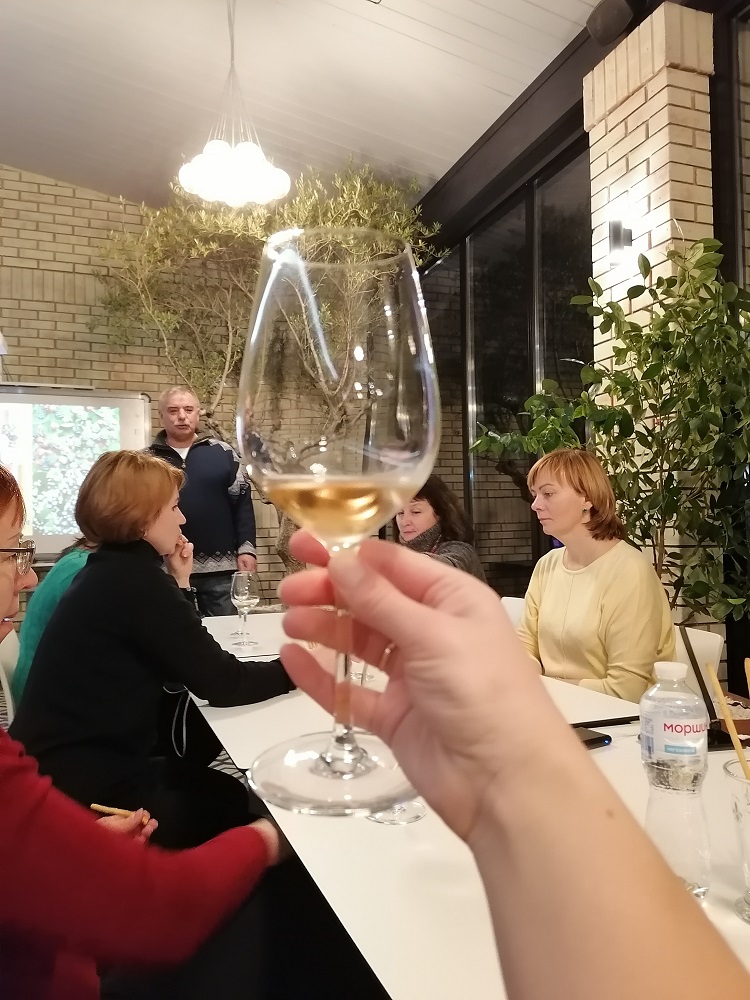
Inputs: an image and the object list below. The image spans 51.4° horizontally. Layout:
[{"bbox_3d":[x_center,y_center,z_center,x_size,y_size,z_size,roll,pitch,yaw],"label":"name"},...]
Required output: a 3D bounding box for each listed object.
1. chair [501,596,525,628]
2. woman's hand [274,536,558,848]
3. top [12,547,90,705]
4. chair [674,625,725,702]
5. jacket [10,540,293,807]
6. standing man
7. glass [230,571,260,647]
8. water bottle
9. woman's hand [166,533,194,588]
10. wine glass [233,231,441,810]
[{"bbox_3d":[0.360,0.769,2.740,0.500,0.810,0.460,0,-2,-22],"label":"chair"},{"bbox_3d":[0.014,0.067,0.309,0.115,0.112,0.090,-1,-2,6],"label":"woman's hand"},{"bbox_3d":[-0.820,0.413,2.280,0.400,0.580,0.440,0,-2,-27],"label":"top"},{"bbox_3d":[0.550,0.744,2.040,0.500,0.810,0.460,0,-2,-22],"label":"chair"},{"bbox_3d":[-0.470,0.379,1.660,0.520,0.580,0.500,0,-2,-30],"label":"jacket"},{"bbox_3d":[-0.875,0.345,3.680,0.580,1.750,0.340,-1,-2,-4],"label":"standing man"},{"bbox_3d":[-0.388,0.322,2.331,0.082,0.215,0.082,-1,-2,0],"label":"glass"},{"bbox_3d":[0.283,0.259,0.741,0.063,0.220,0.063,0,-2,-28],"label":"water bottle"},{"bbox_3d":[-0.464,0.142,1.860,0.085,0.130,0.075,1,-3,-45],"label":"woman's hand"},{"bbox_3d":[-0.014,0.007,0.319,0.081,0.214,0.081,0,5,0],"label":"wine glass"}]

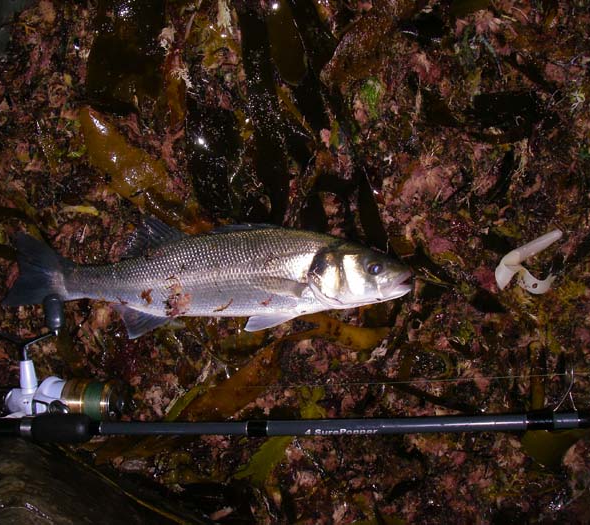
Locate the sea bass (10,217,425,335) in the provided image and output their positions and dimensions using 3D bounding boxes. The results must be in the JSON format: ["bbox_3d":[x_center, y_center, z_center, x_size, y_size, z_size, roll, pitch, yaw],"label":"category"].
[{"bbox_3d":[-0.094,0.016,0.825,0.440,0.060,0.125,2,78,0],"label":"sea bass"}]

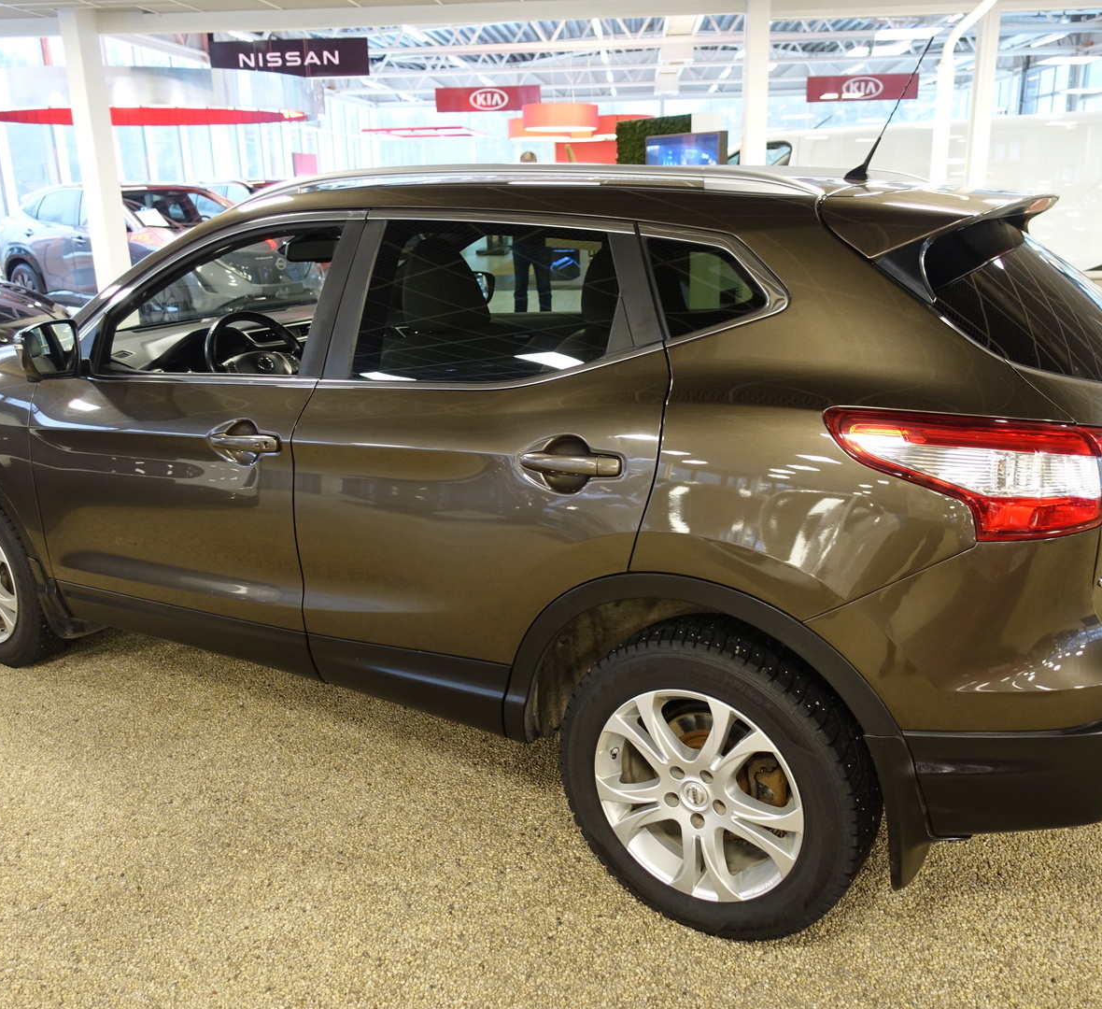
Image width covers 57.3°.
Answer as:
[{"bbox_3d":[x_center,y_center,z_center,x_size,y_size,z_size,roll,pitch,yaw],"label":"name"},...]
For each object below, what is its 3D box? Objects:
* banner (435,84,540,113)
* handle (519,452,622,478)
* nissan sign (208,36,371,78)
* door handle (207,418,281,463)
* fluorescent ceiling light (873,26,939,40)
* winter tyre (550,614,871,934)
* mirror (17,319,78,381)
[{"bbox_3d":[-1.275,-8.277,20.600,2.150,0.500,0.040,1,17,7],"label":"banner"},{"bbox_3d":[0.042,-0.079,2.055,0.240,0.047,0.055,9,20,30],"label":"handle"},{"bbox_3d":[-3.628,-6.181,14.000,2.170,0.500,0.040,1,17,7],"label":"nissan sign"},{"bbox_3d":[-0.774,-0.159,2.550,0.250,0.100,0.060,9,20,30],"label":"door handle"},{"bbox_3d":[3.381,-4.485,9.600,0.600,0.060,0.600,1,17,7],"label":"fluorescent ceiling light"},{"bbox_3d":[0.348,0.584,2.180,0.680,0.680,0.220,9,20,30],"label":"winter tyre"},{"bbox_3d":[-1.412,-0.434,2.796,0.140,0.175,0.200,9,20,30],"label":"mirror"}]

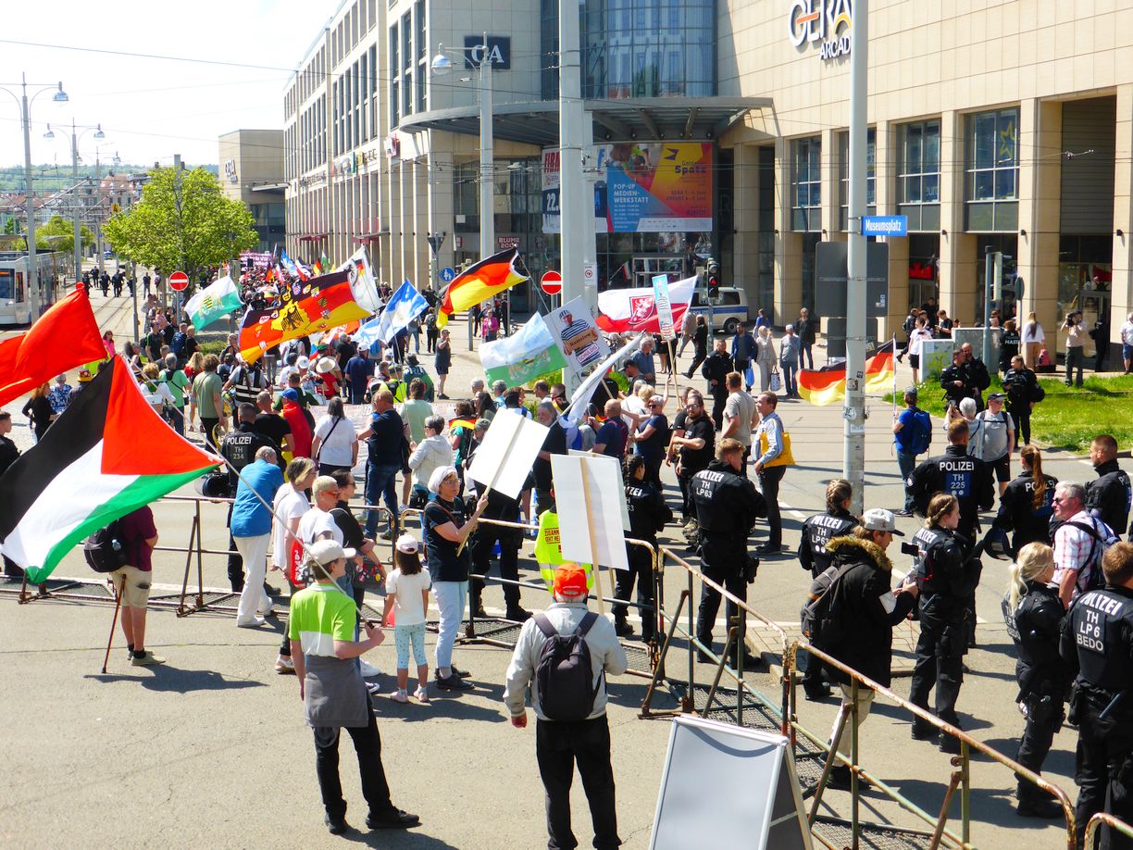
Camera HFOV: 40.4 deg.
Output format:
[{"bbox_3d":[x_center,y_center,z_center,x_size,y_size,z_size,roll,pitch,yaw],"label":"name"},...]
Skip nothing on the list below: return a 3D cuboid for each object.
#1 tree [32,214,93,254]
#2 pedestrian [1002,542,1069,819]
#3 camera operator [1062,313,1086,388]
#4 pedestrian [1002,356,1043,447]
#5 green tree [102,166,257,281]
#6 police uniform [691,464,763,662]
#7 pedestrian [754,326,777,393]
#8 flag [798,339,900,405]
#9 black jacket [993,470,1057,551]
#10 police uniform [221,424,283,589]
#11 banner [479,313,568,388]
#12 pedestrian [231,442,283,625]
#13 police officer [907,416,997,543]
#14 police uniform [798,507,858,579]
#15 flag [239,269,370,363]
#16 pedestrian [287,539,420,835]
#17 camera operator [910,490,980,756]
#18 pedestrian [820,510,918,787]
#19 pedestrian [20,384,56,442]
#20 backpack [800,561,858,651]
[{"bbox_3d":[-57.442,-21.008,175.000,7.200,6.600,7.000,0,7,0],"label":"tree"},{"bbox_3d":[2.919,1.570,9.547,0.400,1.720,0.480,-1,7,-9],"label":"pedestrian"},{"bbox_3d":[12.207,-1.835,36.893,0.580,1.790,0.450,5,9,37],"label":"camera operator"},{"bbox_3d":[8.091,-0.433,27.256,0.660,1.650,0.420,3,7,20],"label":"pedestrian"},{"bbox_3d":[-17.543,-8.171,70.000,6.900,7.000,6.900,0,6,0],"label":"green tree"},{"bbox_3d":[1.366,1.156,13.008,0.620,1.600,0.480,6,9,43],"label":"police uniform"},{"bbox_3d":[4.705,-1.508,36.206,0.500,1.650,0.380,-1,7,-6],"label":"pedestrian"},{"bbox_3d":[3.713,-0.681,20.400,1.320,0.820,0.300,-1,7,-6],"label":"flag"},{"bbox_3d":[4.251,0.782,14.200,0.540,0.700,0.360,-3,7,-23],"label":"black jacket"},{"bbox_3d":[-3.220,0.833,15.597,0.600,1.620,0.420,1,6,10],"label":"police uniform"},{"bbox_3d":[-0.576,-1.028,21.500,1.250,0.900,0.350,-18,7,-5],"label":"banner"},{"bbox_3d":[-2.845,1.000,14.063,0.480,1.630,0.400,3,7,22],"label":"pedestrian"},{"bbox_3d":[3.210,0.864,12.810,0.620,1.840,0.420,1,7,13],"label":"police officer"},{"bbox_3d":[2.037,0.942,11.900,0.550,0.680,0.400,6,9,44],"label":"police uniform"},{"bbox_3d":[-4.250,-1.768,25.000,2.150,1.450,0.500,0,6,0],"label":"flag"},{"bbox_3d":[-1.260,1.522,9.016,0.580,1.720,0.560,-6,9,-44],"label":"pedestrian"},{"bbox_3d":[2.625,1.352,10.596,0.460,1.740,0.480,-2,7,-18],"label":"camera operator"},{"bbox_3d":[1.932,1.428,9.845,0.560,1.760,0.500,-3,7,-23],"label":"pedestrian"},{"bbox_3d":[-7.692,0.126,22.506,0.450,1.650,0.480,-2,7,-17],"label":"pedestrian"},{"bbox_3d":[1.686,1.159,9.850,0.230,0.500,0.290,12,2,-23],"label":"backpack"}]

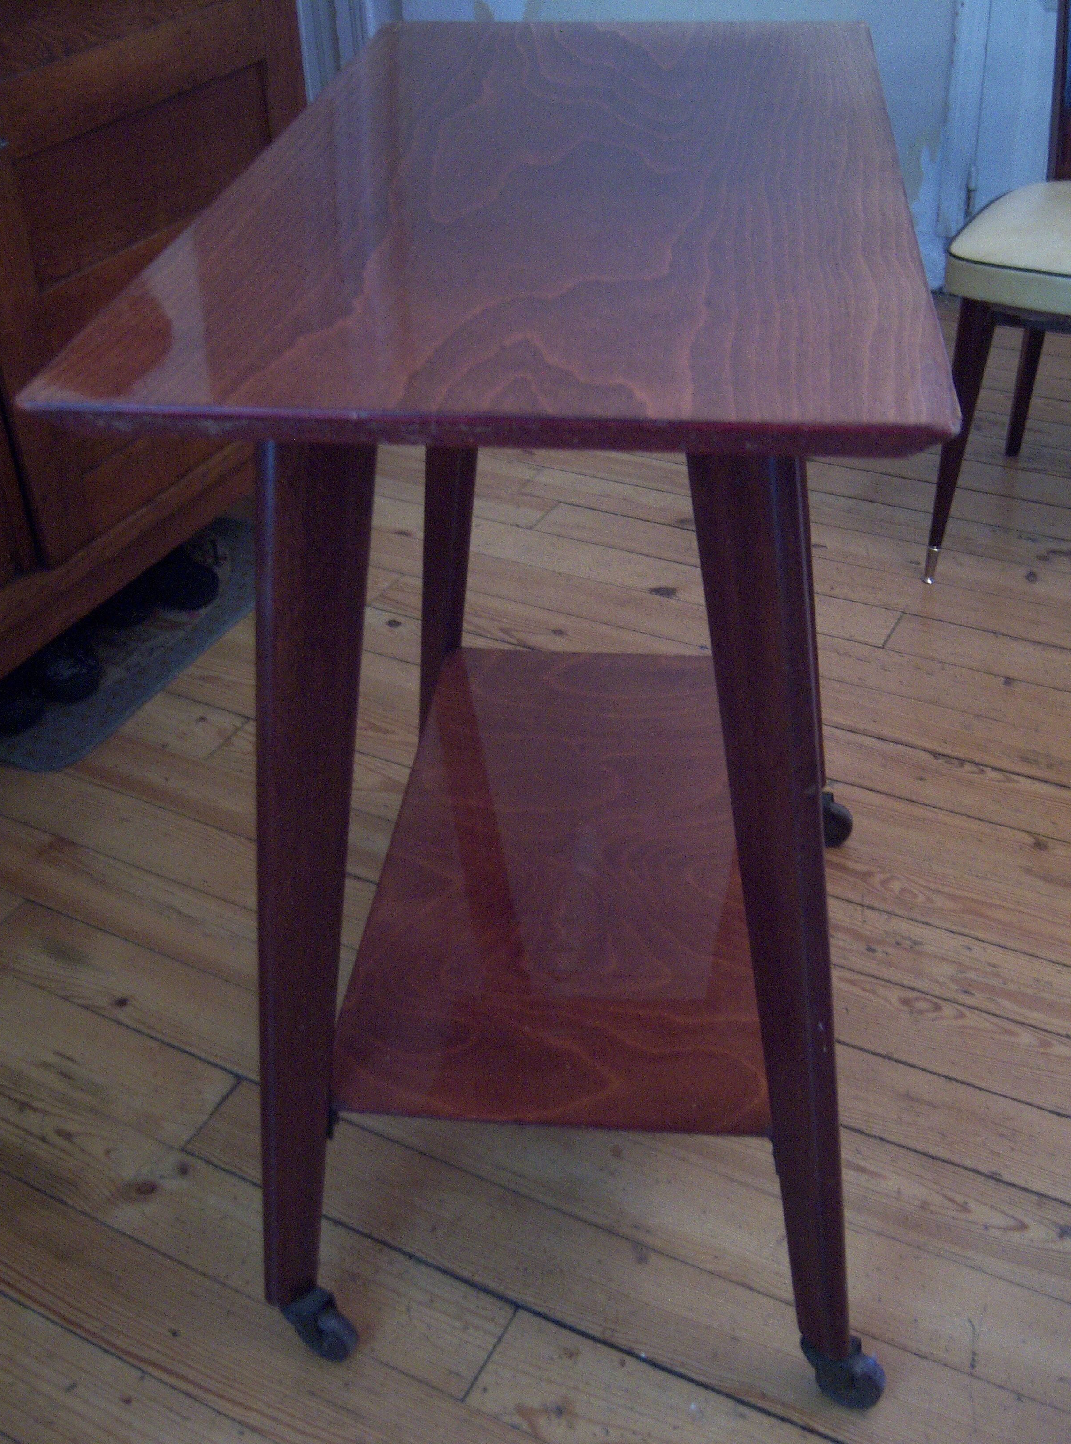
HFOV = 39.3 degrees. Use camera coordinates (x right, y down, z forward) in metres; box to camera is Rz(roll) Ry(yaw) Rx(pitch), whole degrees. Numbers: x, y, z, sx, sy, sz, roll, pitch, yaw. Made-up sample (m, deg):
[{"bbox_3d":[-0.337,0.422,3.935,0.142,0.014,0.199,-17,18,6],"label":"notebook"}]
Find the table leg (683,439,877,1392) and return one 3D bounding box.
[{"bbox_3d":[0.160,0.143,0.912,0.036,0.786,0.071,-28,33,-30],"label":"table leg"}]

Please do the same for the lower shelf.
[{"bbox_3d":[0.043,0.108,1.234,0.324,0.018,0.570,2,36,7],"label":"lower shelf"}]

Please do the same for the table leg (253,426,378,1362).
[{"bbox_3d":[-0.134,0.137,0.934,0.063,0.778,0.058,-16,37,-33],"label":"table leg"}]

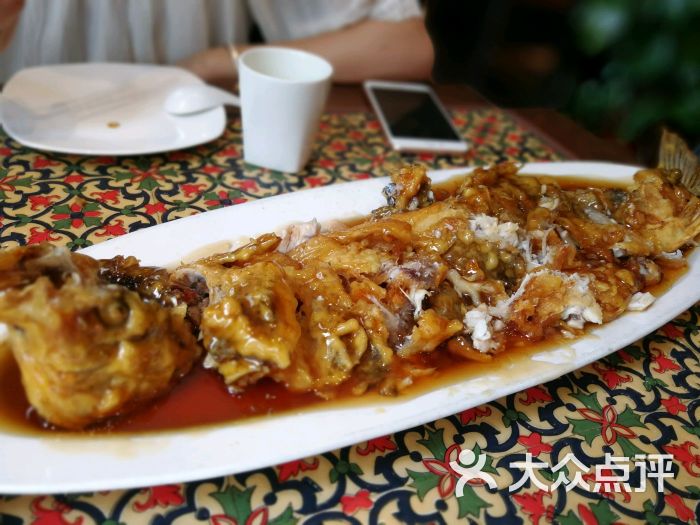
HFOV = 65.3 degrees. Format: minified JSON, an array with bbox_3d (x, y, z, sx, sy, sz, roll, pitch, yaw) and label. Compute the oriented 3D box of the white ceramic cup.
[{"bbox_3d":[-0.051,-0.114,0.415,0.067,0.074,0.067,14,38,4],"label":"white ceramic cup"}]

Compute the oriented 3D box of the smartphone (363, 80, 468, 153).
[{"bbox_3d":[0.060,-0.141,0.527,0.070,0.008,0.144,1,39,-11],"label":"smartphone"}]

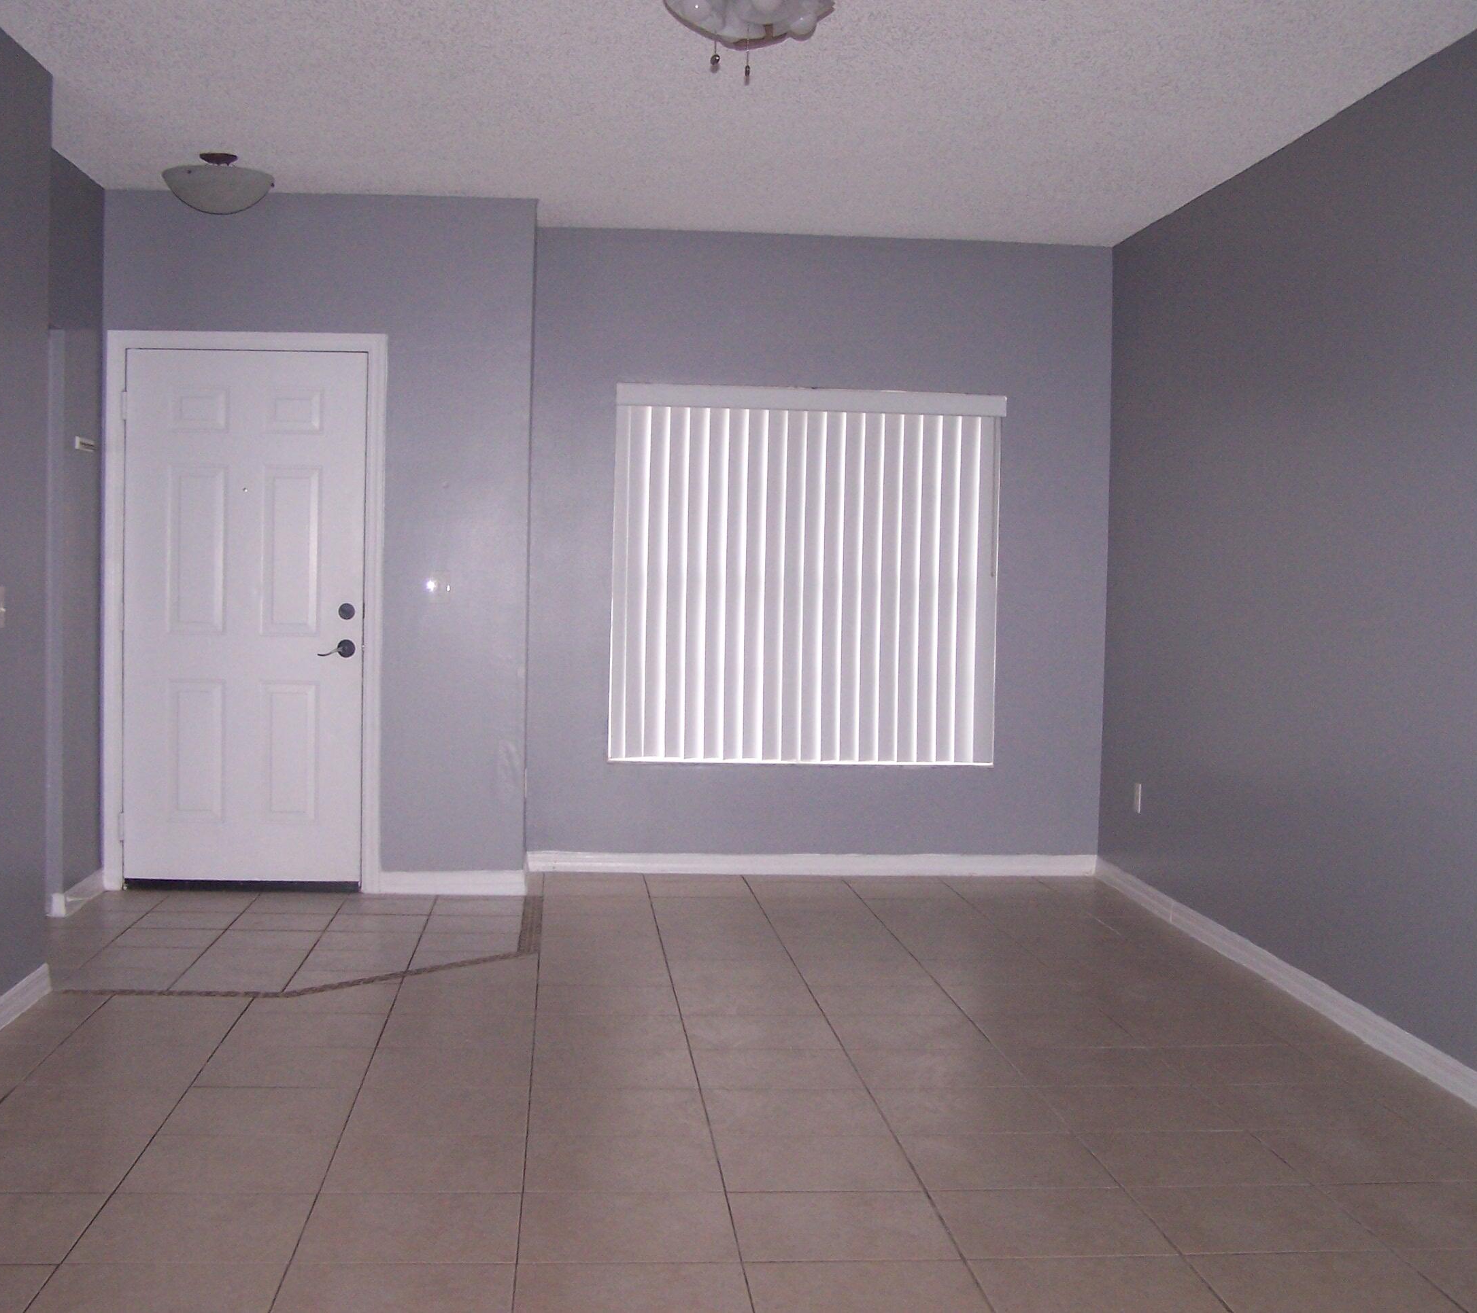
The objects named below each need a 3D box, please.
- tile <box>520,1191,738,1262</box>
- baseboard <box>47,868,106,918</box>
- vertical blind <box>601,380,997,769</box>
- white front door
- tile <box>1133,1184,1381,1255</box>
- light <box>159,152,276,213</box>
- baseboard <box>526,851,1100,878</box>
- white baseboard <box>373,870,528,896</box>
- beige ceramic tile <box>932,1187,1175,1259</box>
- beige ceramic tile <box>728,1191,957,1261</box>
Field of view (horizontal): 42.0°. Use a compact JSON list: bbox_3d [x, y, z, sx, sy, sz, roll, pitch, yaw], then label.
[{"bbox_3d":[-0.214,1.112,3.740,0.407,0.010,0.402,1,3,-5],"label":"tile"},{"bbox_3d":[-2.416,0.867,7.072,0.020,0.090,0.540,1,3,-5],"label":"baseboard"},{"bbox_3d":[0.288,-0.329,8.025,1.623,1.550,0.100,1,3,-5],"label":"vertical blind"},{"bbox_3d":[-1.885,-0.144,7.367,0.905,2.040,0.045,1,3,-5],"label":"white front door"},{"bbox_3d":[1.022,1.133,3.858,0.407,0.010,0.402,1,3,-5],"label":"tile"},{"bbox_3d":[-1.777,-1.620,6.612,0.385,0.197,0.385,1,3,-5],"label":"light"},{"bbox_3d":[0.324,0.882,8.059,2.390,0.090,0.016,1,3,-5],"label":"baseboard"},{"bbox_3d":[-1.103,0.878,7.455,0.560,0.090,0.016,1,3,-5],"label":"white baseboard"},{"bbox_3d":[0.611,1.126,3.817,0.407,0.010,0.402,1,3,-5],"label":"beige ceramic tile"},{"bbox_3d":[0.199,1.119,3.776,0.407,0.010,0.402,1,3,-5],"label":"beige ceramic tile"}]

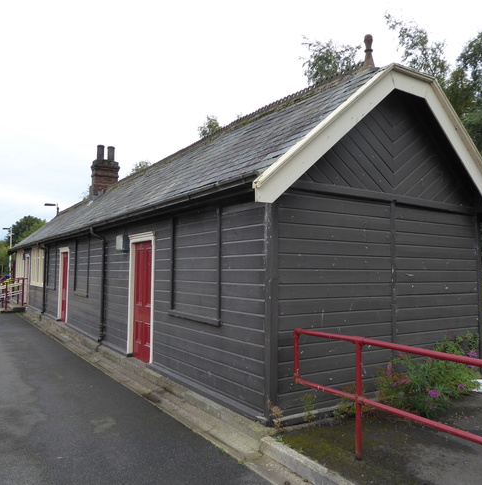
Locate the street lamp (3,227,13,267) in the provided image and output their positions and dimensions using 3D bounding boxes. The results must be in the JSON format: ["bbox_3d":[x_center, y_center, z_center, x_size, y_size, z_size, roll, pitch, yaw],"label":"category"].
[{"bbox_3d":[-21.294,1.309,40.658,0.720,5.400,0.220,3,-5,-33],"label":"street lamp"}]

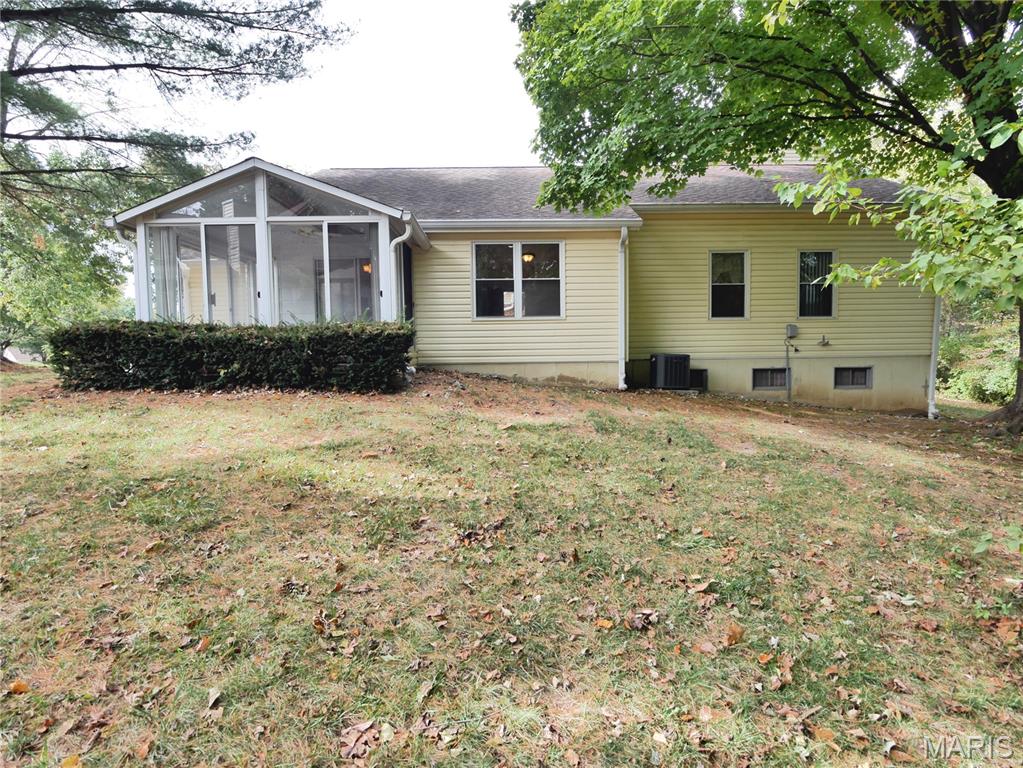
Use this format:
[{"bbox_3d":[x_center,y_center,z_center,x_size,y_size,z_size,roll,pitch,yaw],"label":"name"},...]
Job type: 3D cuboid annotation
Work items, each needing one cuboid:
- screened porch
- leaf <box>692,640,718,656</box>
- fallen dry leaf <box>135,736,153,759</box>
[{"bbox_3d":[-3.746,-1.780,9.934,4.404,3.304,4.049,-1,3,-1],"label":"screened porch"},{"bbox_3d":[0.841,1.146,2.306,0.085,0.025,0.069,2,10,-2],"label":"leaf"},{"bbox_3d":[-1.180,1.165,1.706,0.050,0.022,0.075,-5,12,-37],"label":"fallen dry leaf"}]

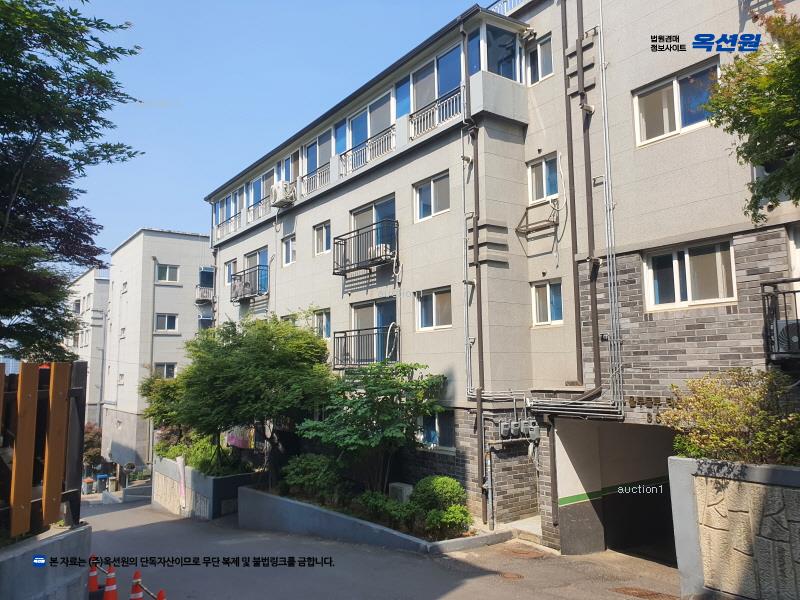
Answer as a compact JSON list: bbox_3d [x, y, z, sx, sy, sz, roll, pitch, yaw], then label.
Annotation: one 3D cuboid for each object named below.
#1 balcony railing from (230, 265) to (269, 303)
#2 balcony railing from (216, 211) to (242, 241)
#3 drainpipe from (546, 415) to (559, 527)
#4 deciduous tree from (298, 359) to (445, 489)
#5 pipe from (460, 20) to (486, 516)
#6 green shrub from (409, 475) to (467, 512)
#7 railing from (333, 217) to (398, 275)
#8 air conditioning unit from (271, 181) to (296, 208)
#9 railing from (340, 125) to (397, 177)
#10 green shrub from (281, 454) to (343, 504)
[{"bbox_3d":[-5.841,-0.581,23.330,0.420,1.090,2.780,4,-8,-36],"label":"balcony railing"},{"bbox_3d":[-7.389,-3.145,25.957,0.080,0.701,2.928,4,-8,-36],"label":"balcony railing"},{"bbox_3d":[2.905,3.210,11.351,0.130,2.058,0.120,4,-8,-36],"label":"drainpipe"},{"bbox_3d":[-0.687,3.201,14.497,3.000,3.450,3.600,4,-8,-36],"label":"deciduous tree"},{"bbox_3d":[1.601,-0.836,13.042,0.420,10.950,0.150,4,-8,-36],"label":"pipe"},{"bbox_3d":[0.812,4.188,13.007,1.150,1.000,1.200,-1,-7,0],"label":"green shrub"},{"bbox_3d":[-0.976,-1.390,16.692,0.420,1.100,2.700,4,-8,-36],"label":"railing"},{"bbox_3d":[-4.094,-3.647,20.630,0.350,0.660,0.780,4,-8,-36],"label":"air conditioning unit"},{"bbox_3d":[-0.922,-4.102,16.756,0.120,0.660,2.800,4,-8,-36],"label":"railing"},{"bbox_3d":[-2.322,4.596,15.767,1.450,1.350,1.650,4,-8,-36],"label":"green shrub"}]

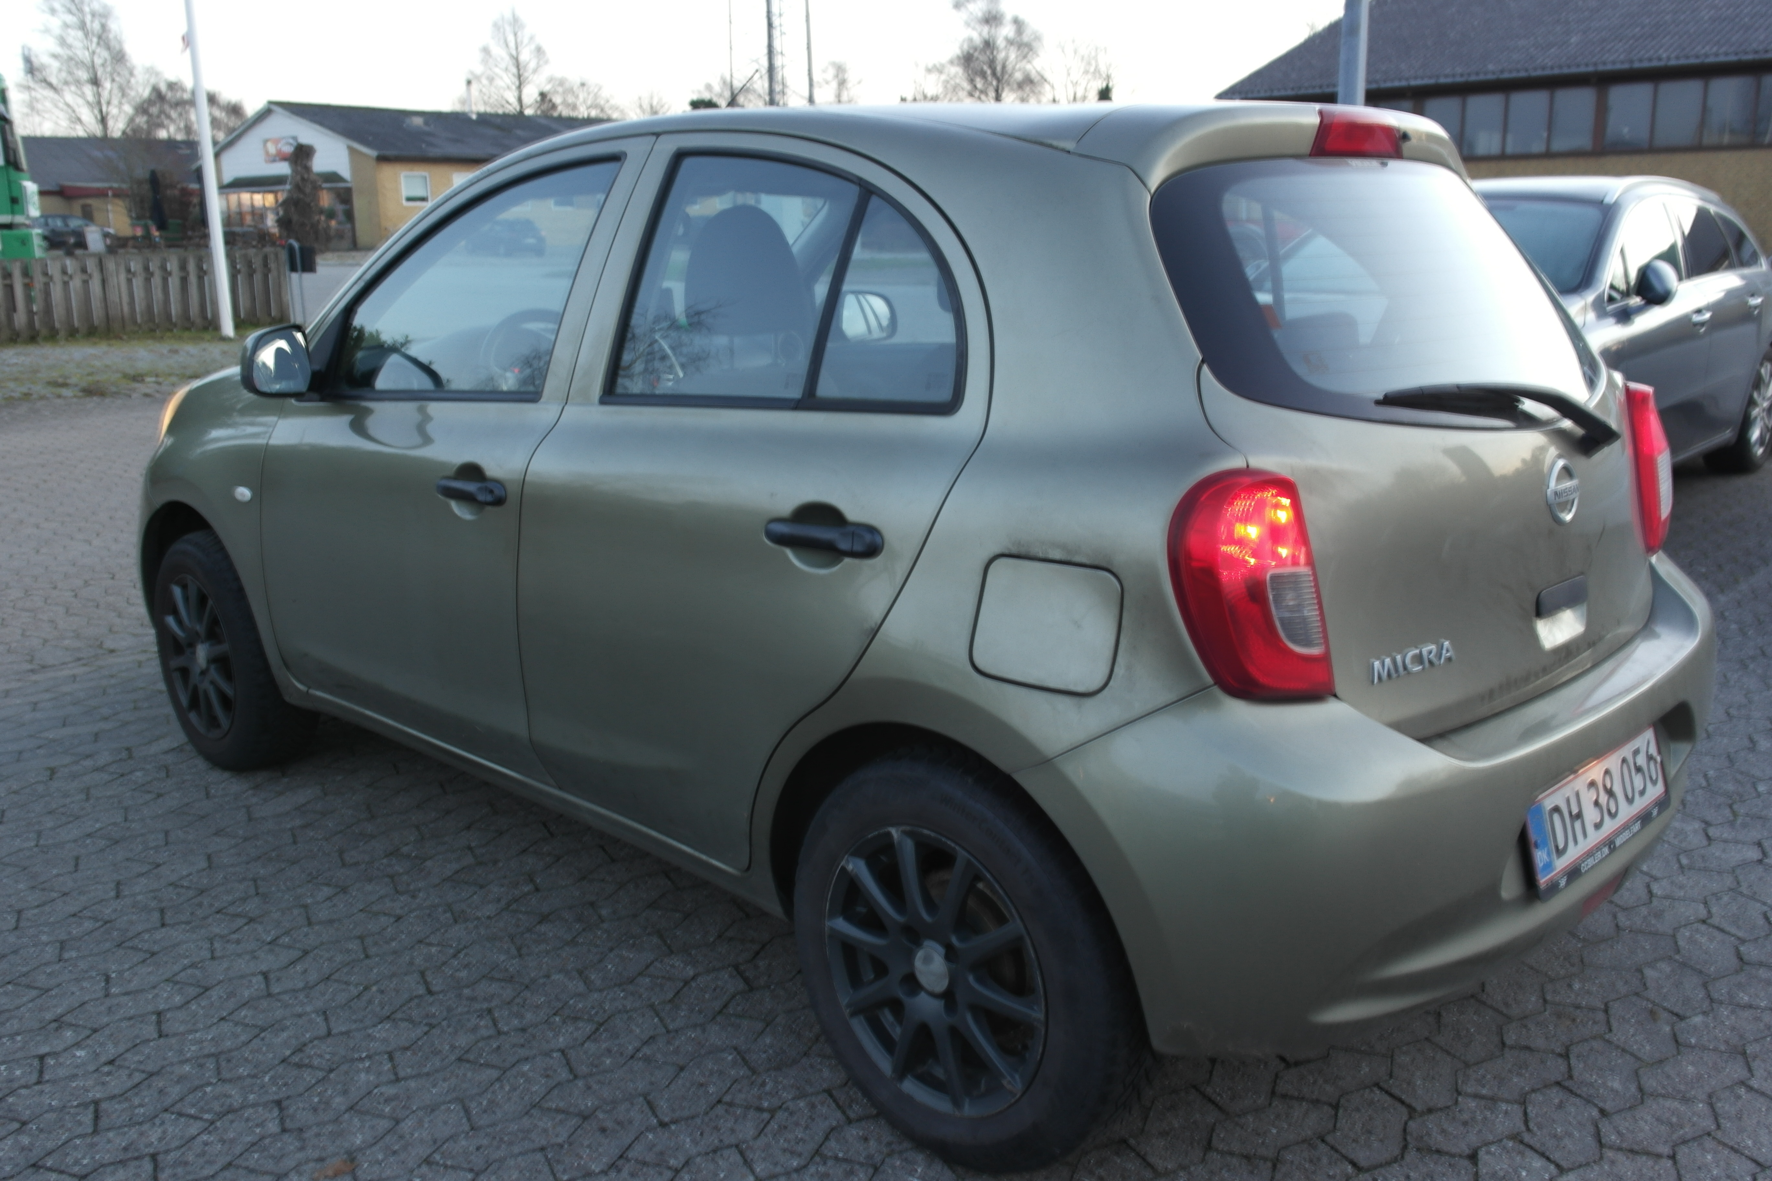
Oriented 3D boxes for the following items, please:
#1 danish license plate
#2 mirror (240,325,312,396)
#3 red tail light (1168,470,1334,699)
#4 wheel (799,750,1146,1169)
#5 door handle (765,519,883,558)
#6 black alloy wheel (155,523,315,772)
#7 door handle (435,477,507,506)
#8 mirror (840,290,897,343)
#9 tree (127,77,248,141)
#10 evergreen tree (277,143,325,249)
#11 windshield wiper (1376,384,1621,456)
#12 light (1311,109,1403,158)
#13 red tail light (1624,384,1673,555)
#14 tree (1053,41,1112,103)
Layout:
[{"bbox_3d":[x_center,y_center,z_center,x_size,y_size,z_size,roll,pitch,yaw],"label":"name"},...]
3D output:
[{"bbox_3d":[1.057,0.312,2.178,0.512,0.128,0.020,-14,4,-44],"label":"danish license plate"},{"bbox_3d":[-1.203,-0.452,2.906,0.105,0.145,0.160,10,17,37],"label":"mirror"},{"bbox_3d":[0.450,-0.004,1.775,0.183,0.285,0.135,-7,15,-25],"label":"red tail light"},{"bbox_3d":[0.115,0.522,2.117,0.592,0.592,0.175,12,18,43],"label":"wheel"},{"bbox_3d":[-0.085,-0.077,2.038,0.225,0.055,0.050,12,18,43],"label":"door handle"},{"bbox_3d":[-1.659,0.155,3.768,0.590,0.590,0.175,12,18,43],"label":"black alloy wheel"},{"bbox_3d":[-0.762,-0.183,2.710,0.225,0.046,0.047,12,18,43],"label":"door handle"},{"bbox_3d":[-0.065,-0.795,4.269,0.120,0.155,0.200,12,18,43],"label":"mirror"},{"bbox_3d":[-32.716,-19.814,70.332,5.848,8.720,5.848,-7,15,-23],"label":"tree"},{"bbox_3d":[-15.807,-10.636,40.000,1.323,2.964,1.323,-6,14,-20],"label":"evergreen tree"},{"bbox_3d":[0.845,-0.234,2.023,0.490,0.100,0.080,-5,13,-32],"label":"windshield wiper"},{"bbox_3d":[0.720,-0.697,2.268,0.055,0.067,0.295,12,18,43],"label":"light"},{"bbox_3d":[1.362,-0.232,2.668,0.160,0.295,0.195,12,18,43],"label":"red tail light"},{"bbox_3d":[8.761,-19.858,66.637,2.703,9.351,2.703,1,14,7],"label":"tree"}]

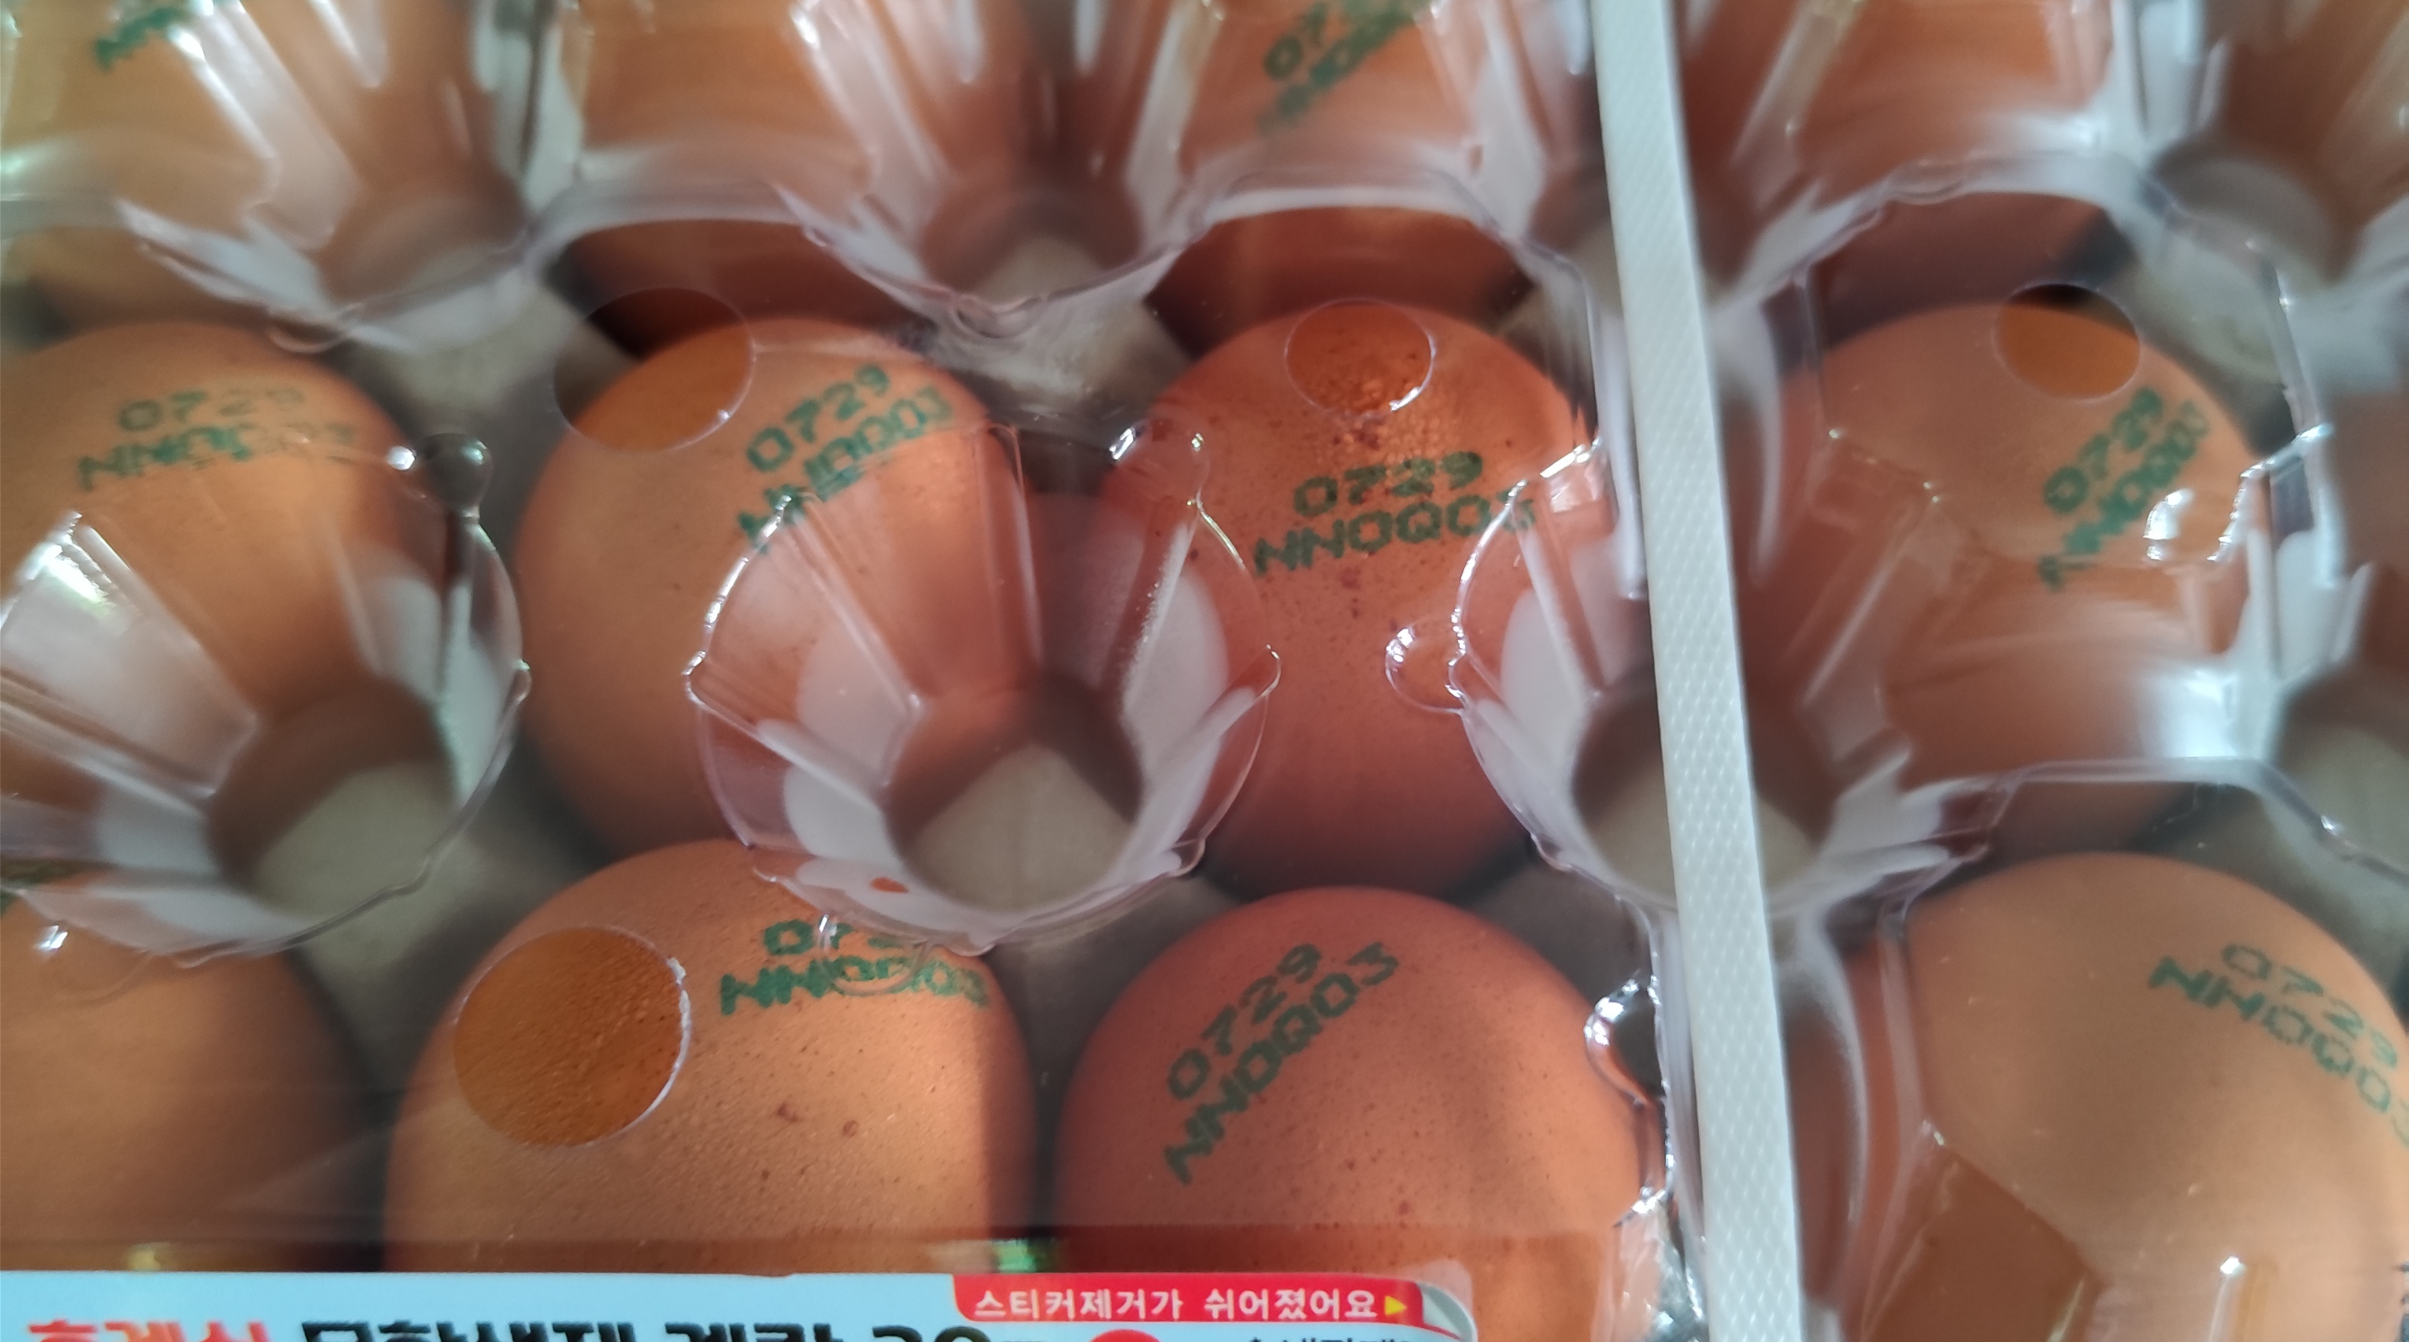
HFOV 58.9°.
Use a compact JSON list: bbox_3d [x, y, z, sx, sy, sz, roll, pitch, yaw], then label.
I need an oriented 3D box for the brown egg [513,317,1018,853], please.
[{"bbox_3d":[-0.037,-0.007,0.185,0.043,0.055,0.043,-1,65,1],"label":"brown egg"}]

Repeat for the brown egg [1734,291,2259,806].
[{"bbox_3d":[0.064,-0.007,0.178,0.043,0.056,0.043,0,64,0],"label":"brown egg"}]

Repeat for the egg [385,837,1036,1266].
[{"bbox_3d":[-0.037,0.036,0.162,0.044,0.057,0.044,-1,65,1],"label":"egg"}]

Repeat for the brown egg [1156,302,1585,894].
[{"bbox_3d":[0.013,-0.005,0.178,0.044,0.056,0.044,-1,61,1],"label":"brown egg"}]

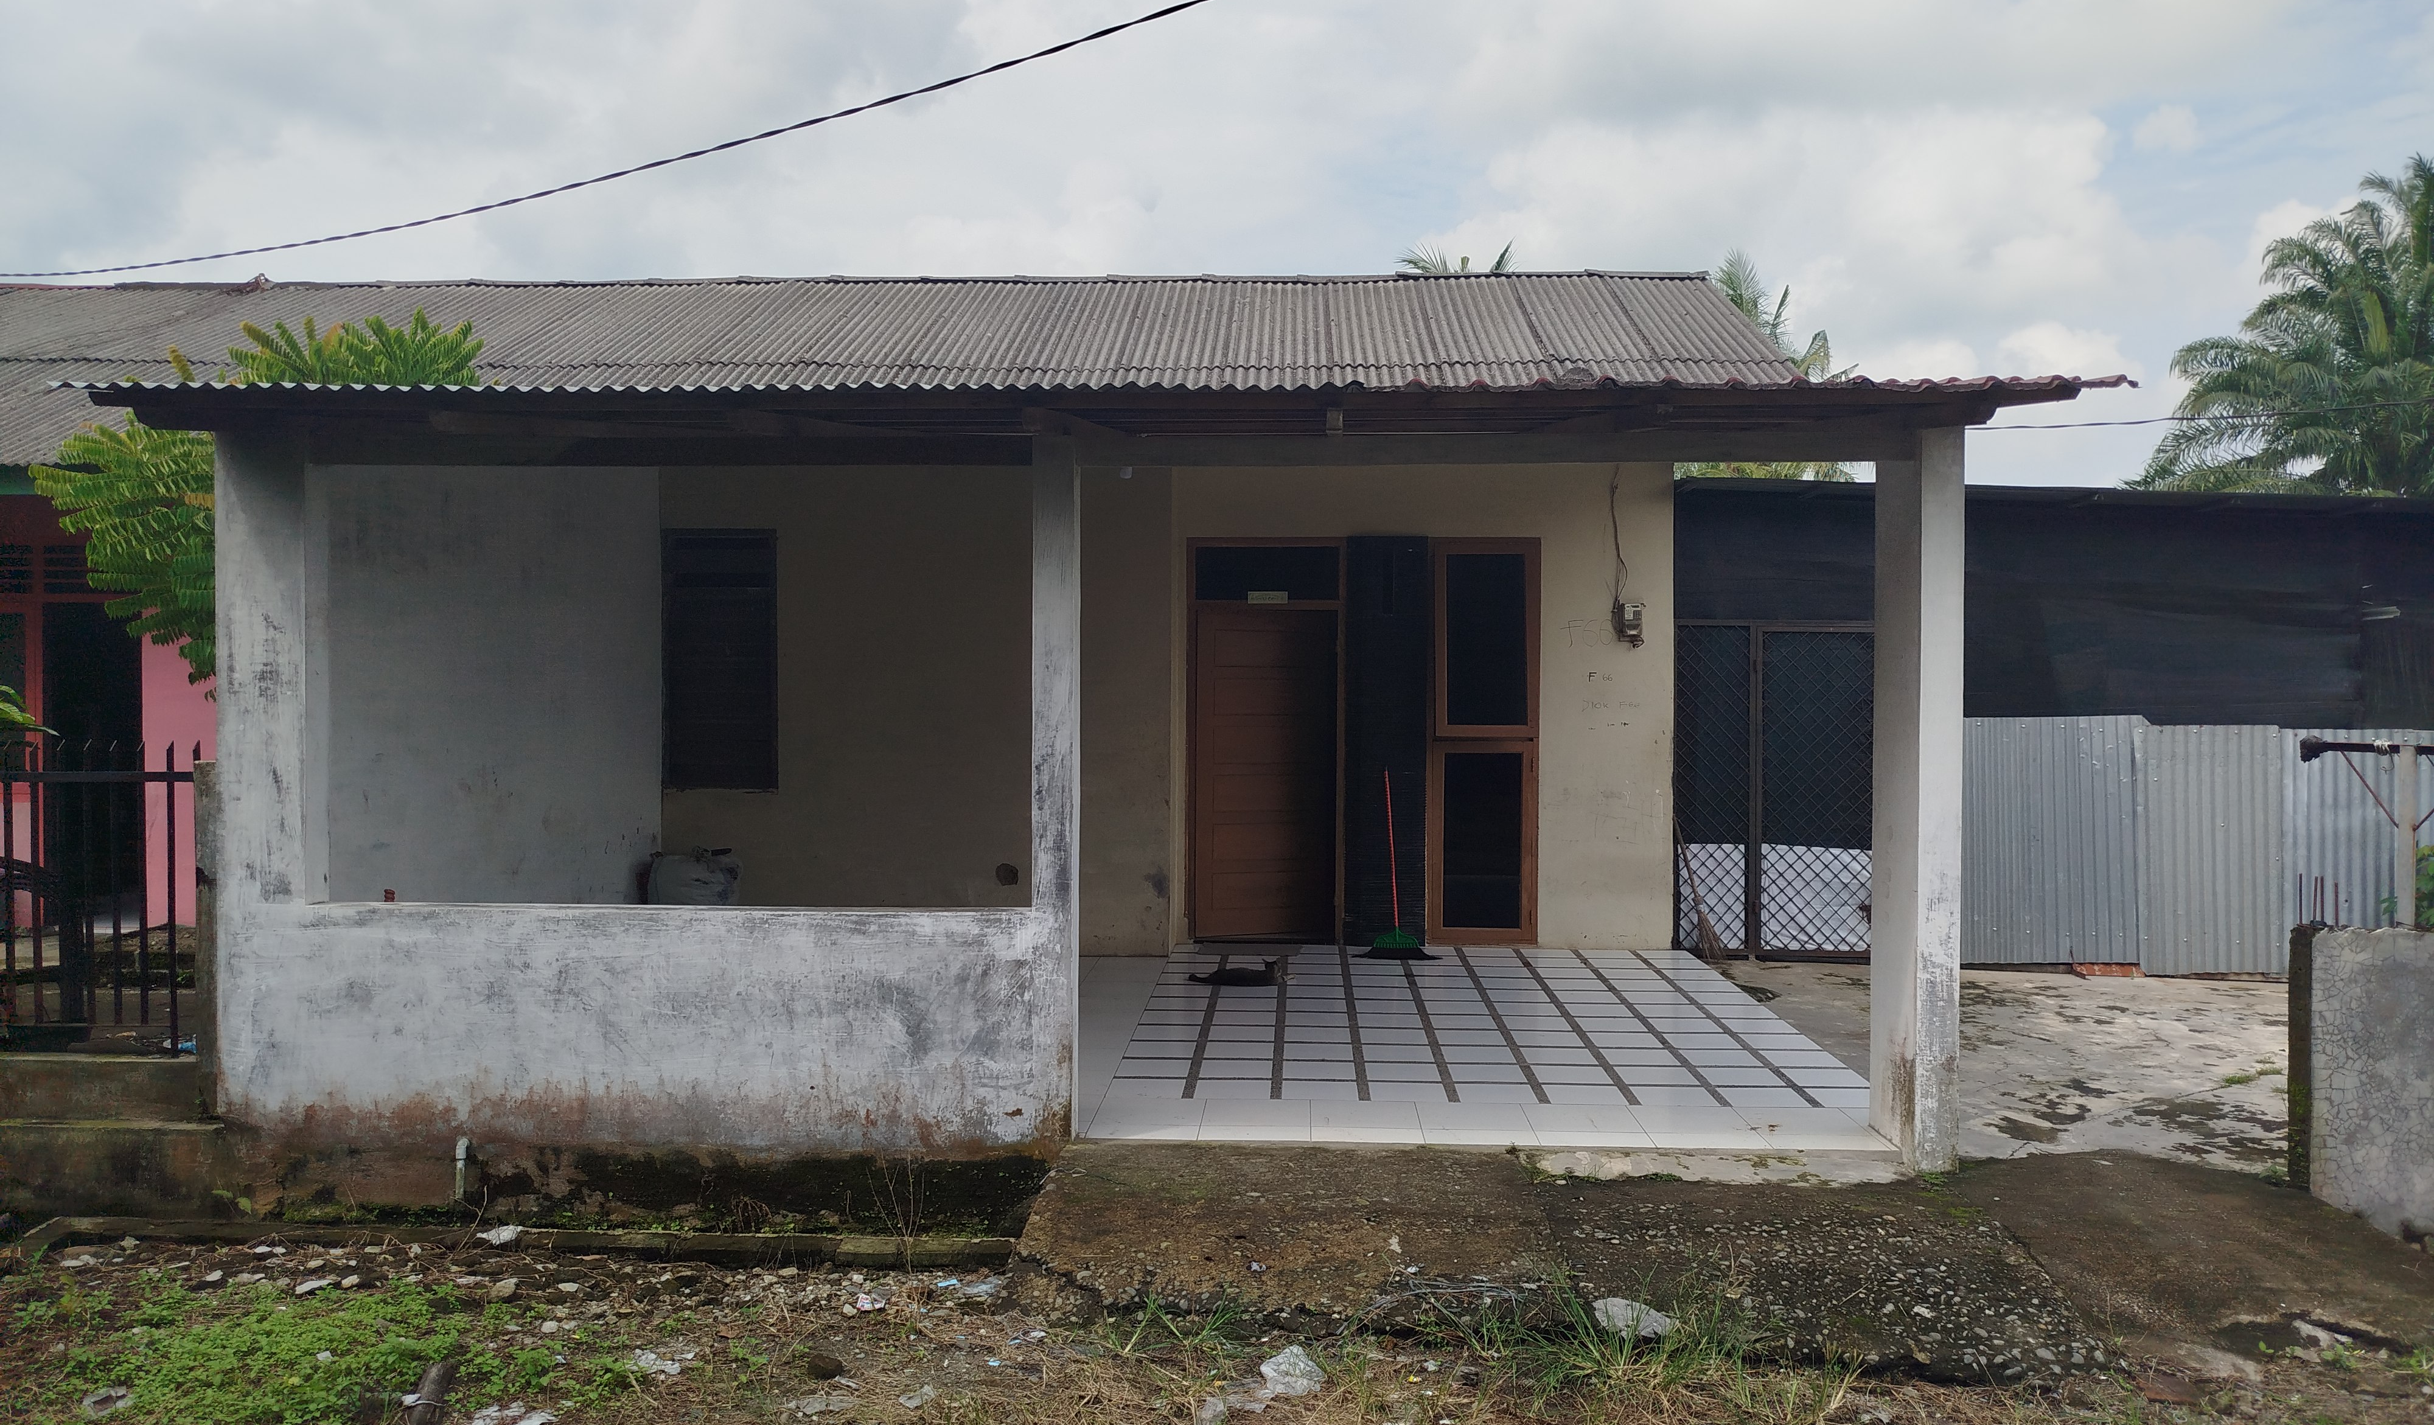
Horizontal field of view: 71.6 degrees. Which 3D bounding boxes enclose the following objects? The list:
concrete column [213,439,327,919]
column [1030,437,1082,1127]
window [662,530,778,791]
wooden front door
[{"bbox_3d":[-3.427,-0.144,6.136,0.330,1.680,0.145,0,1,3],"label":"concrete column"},{"bbox_3d":[-0.570,0.267,5.997,0.148,2.450,0.146,0,1,3],"label":"column"},{"bbox_3d":[-2.912,-0.312,9.937,0.690,1.530,0.090,0,1,3],"label":"window"},{"bbox_3d":[0.311,0.377,10.308,0.870,2.030,0.060,0,1,3],"label":"wooden front door"}]

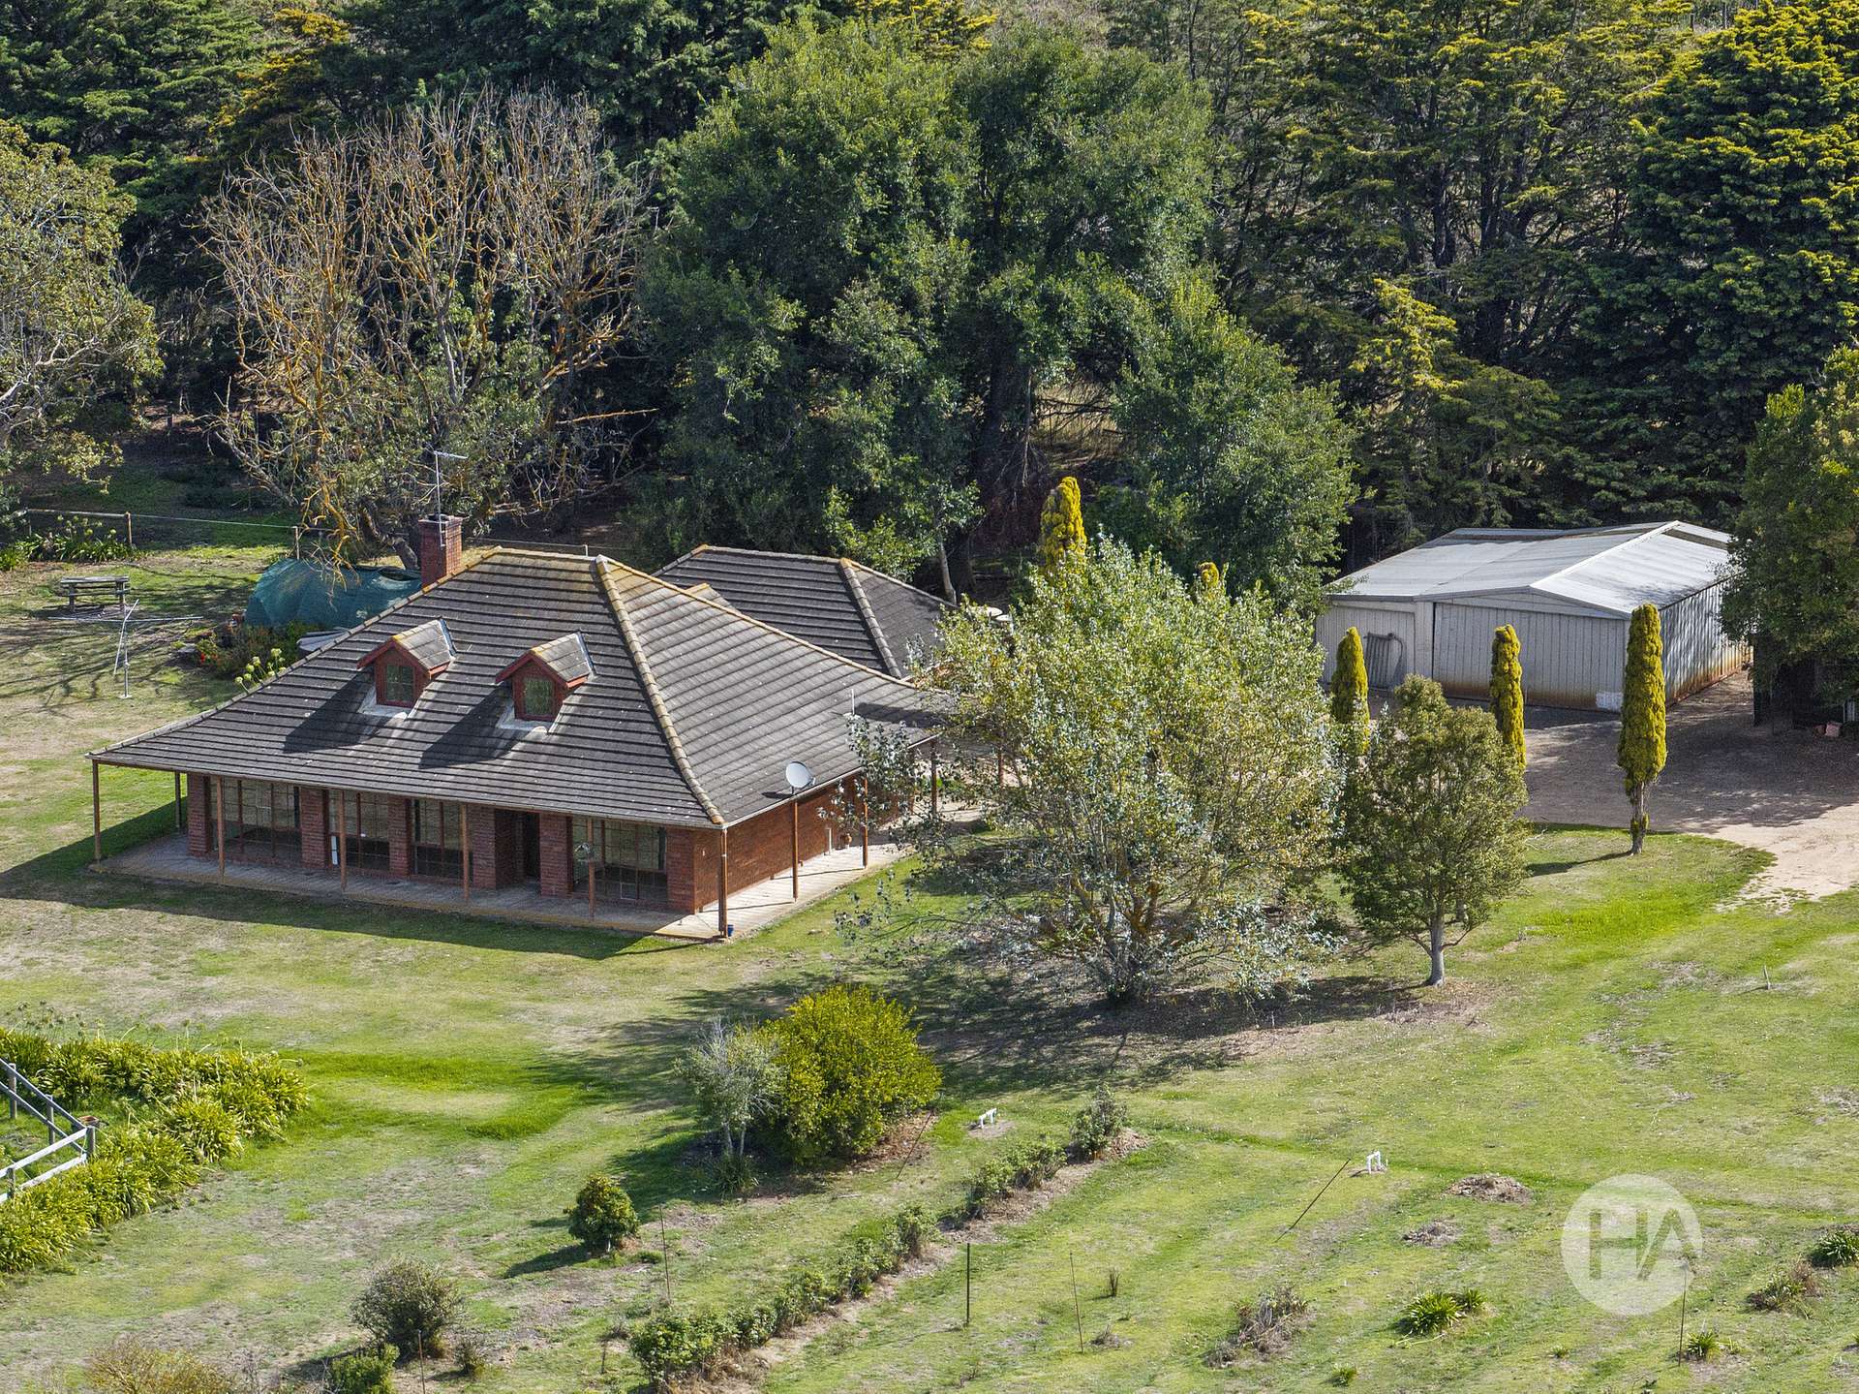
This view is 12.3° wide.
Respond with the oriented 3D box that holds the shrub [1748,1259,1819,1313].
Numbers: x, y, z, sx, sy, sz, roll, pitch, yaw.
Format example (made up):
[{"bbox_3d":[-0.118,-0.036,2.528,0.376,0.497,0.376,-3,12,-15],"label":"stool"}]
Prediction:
[{"bbox_3d":[17.017,11.689,172.019,1.388,0.700,1.388,0,12,0],"label":"shrub"}]

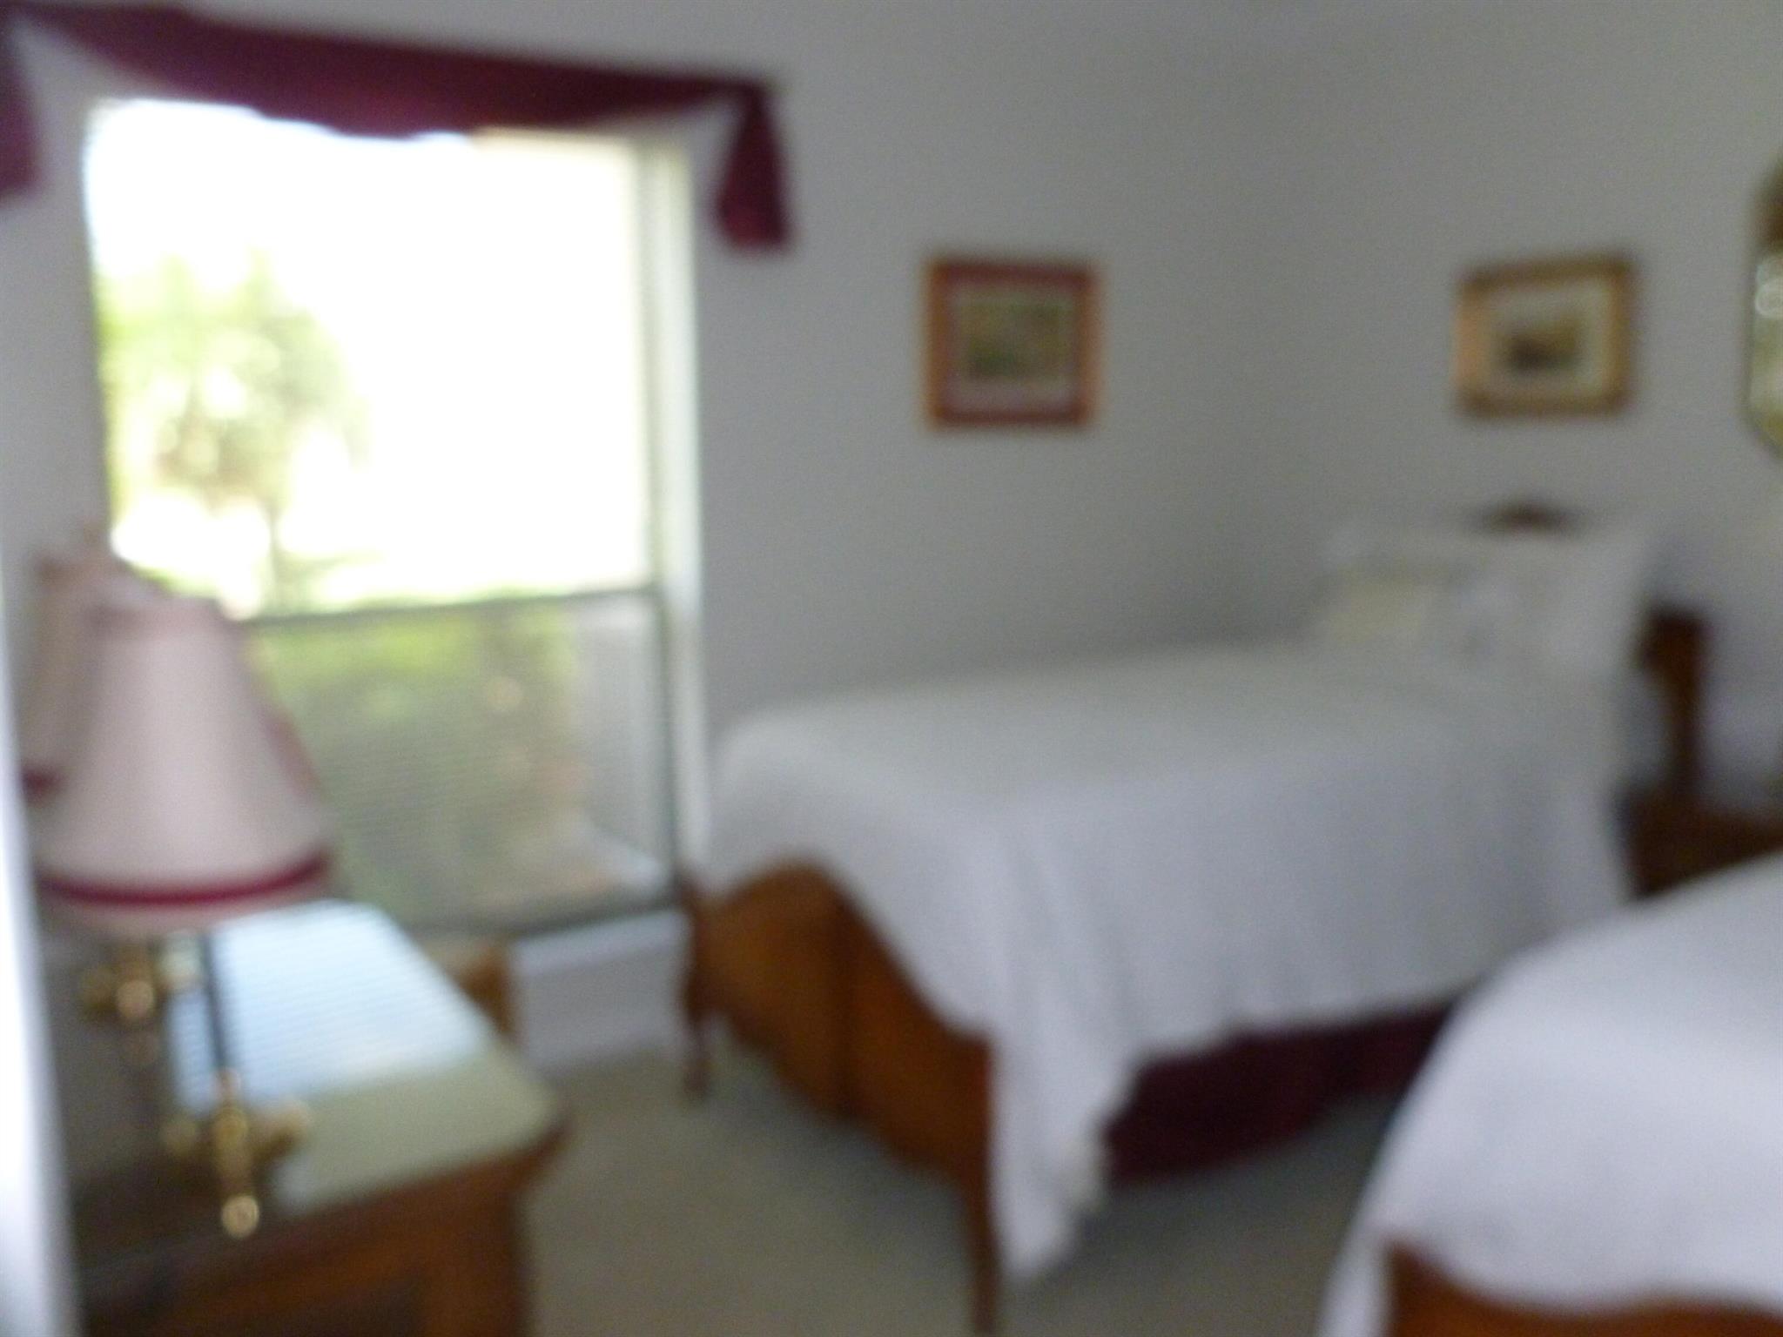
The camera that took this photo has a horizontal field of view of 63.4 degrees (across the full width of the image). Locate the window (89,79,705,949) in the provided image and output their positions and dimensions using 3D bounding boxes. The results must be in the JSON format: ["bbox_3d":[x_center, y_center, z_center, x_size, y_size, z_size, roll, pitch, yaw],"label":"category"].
[{"bbox_3d":[-0.969,-0.253,3.011,1.150,1.697,0.142,-6,11,-33],"label":"window"}]

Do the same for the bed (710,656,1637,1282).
[{"bbox_3d":[0.589,0.428,3.025,1.690,0.717,1.079,-6,11,-33],"label":"bed"}]

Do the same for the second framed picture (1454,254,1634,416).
[{"bbox_3d":[1.512,-0.756,3.364,0.031,0.339,0.420,-6,11,-33],"label":"second framed picture"}]

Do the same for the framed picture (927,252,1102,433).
[{"bbox_3d":[0.314,-0.811,3.628,0.518,0.407,0.031,-6,11,-33],"label":"framed picture"}]

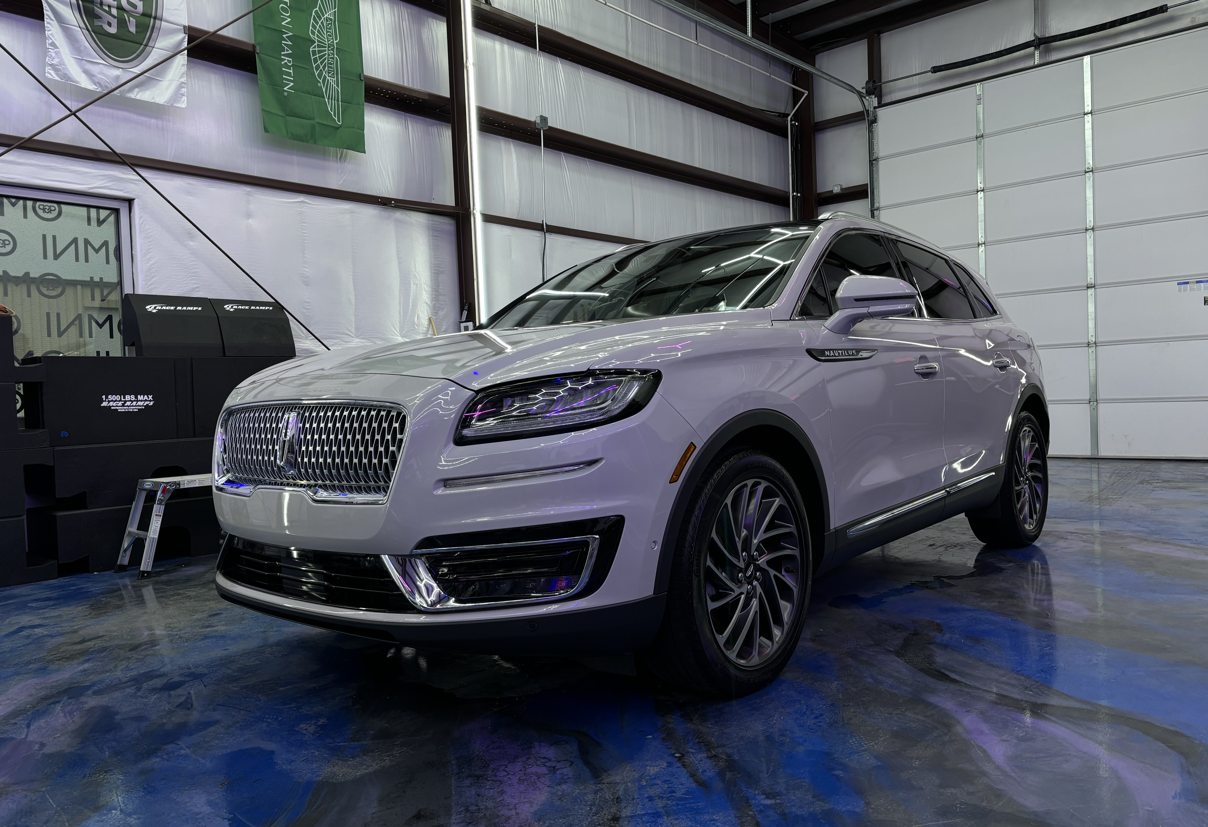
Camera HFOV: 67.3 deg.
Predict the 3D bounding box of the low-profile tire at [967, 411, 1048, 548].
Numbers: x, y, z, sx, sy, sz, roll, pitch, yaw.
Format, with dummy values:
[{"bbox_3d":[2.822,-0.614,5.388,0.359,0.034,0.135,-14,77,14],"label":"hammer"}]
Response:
[{"bbox_3d":[2.209,0.353,4.986,0.260,0.745,0.745,-1,2,40],"label":"low-profile tire"}]

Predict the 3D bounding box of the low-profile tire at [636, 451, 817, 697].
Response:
[{"bbox_3d":[0.370,0.480,2.814,0.260,0.745,0.745,-1,2,40],"label":"low-profile tire"}]

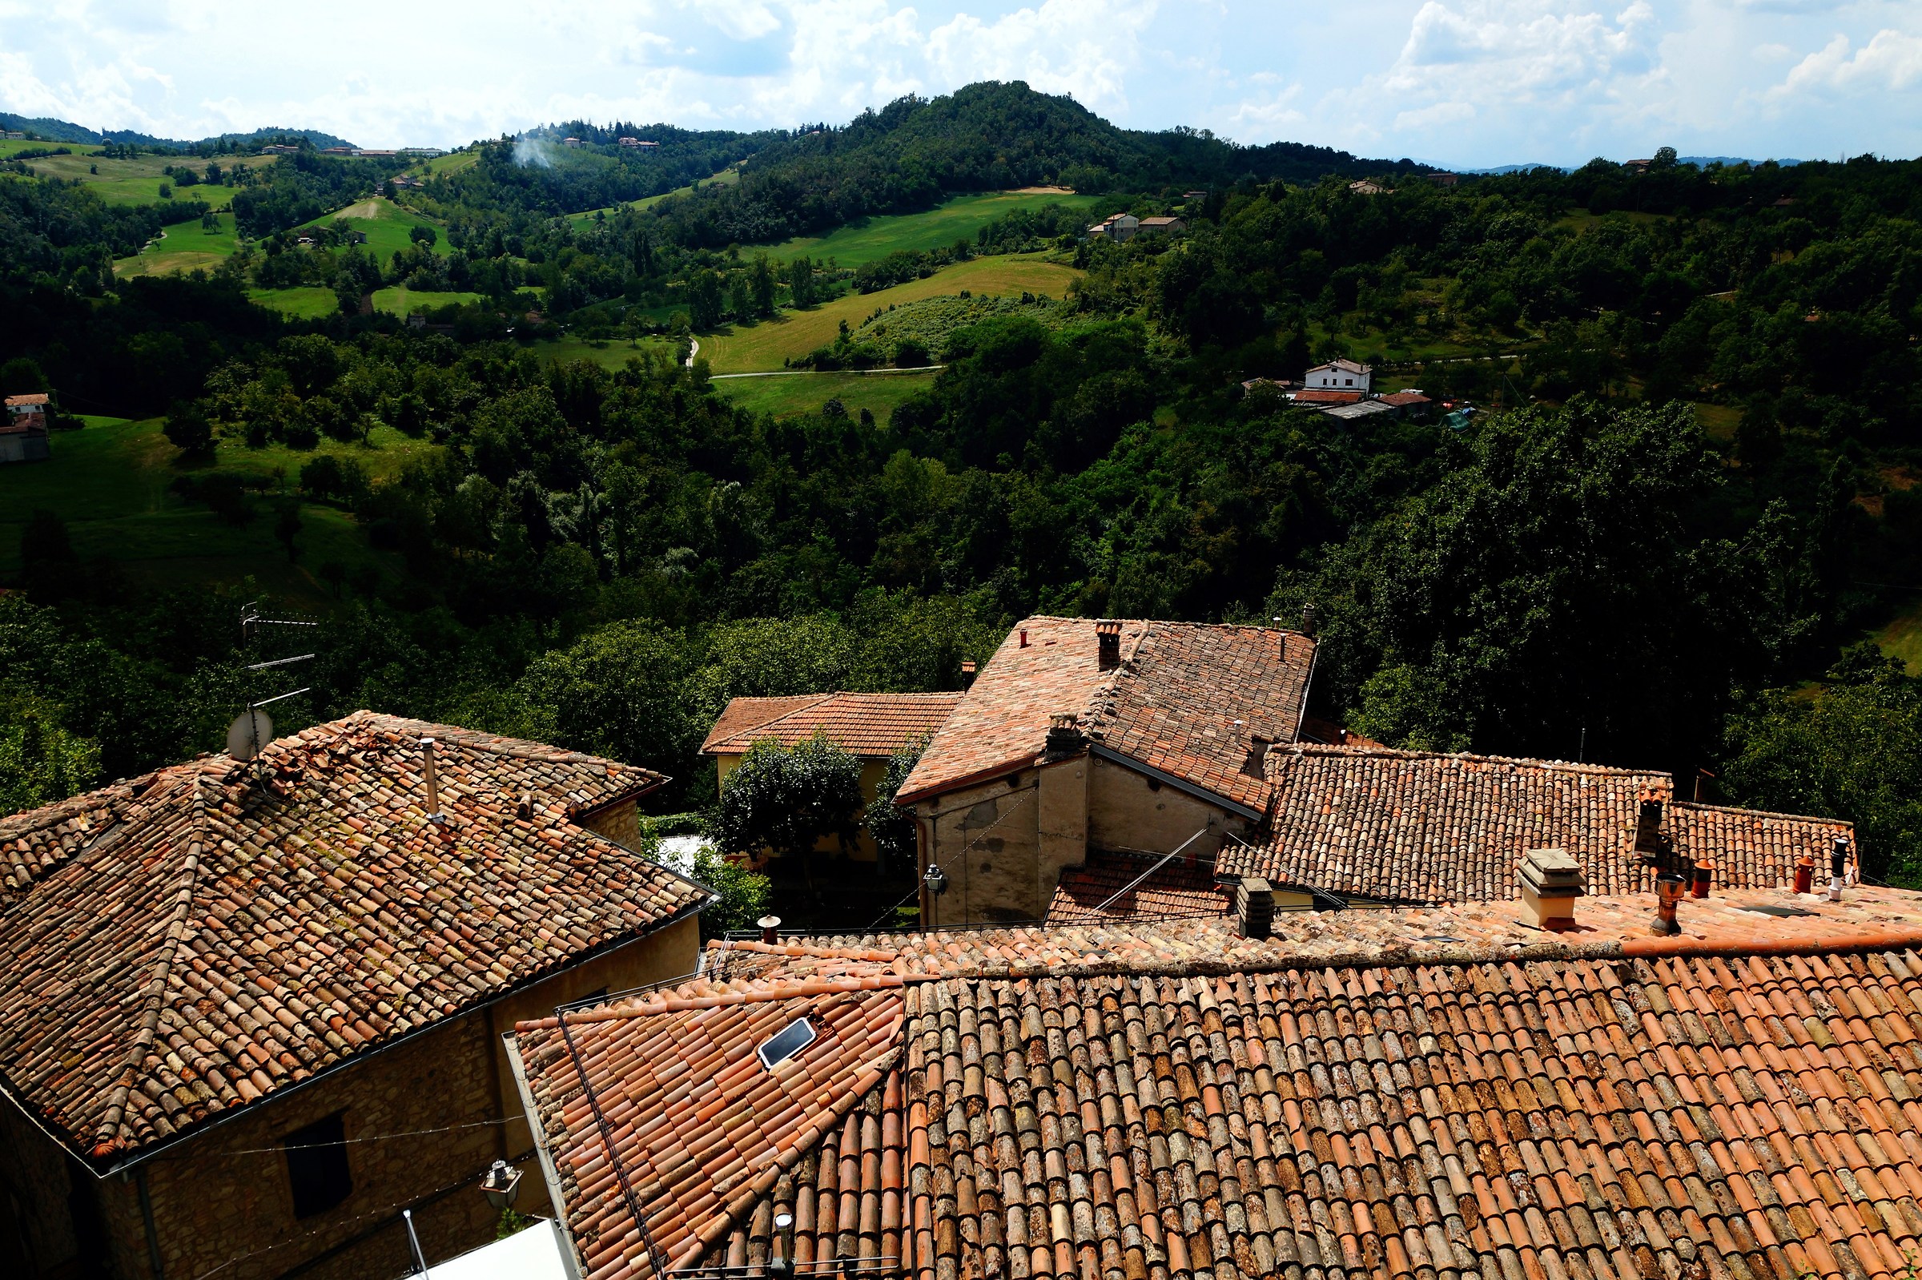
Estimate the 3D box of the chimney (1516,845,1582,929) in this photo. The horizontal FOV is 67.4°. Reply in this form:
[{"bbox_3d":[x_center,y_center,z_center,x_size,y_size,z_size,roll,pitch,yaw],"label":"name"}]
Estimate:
[{"bbox_3d":[7.244,3.100,17.715,0.564,0.866,0.604,-2,16,-2],"label":"chimney"}]

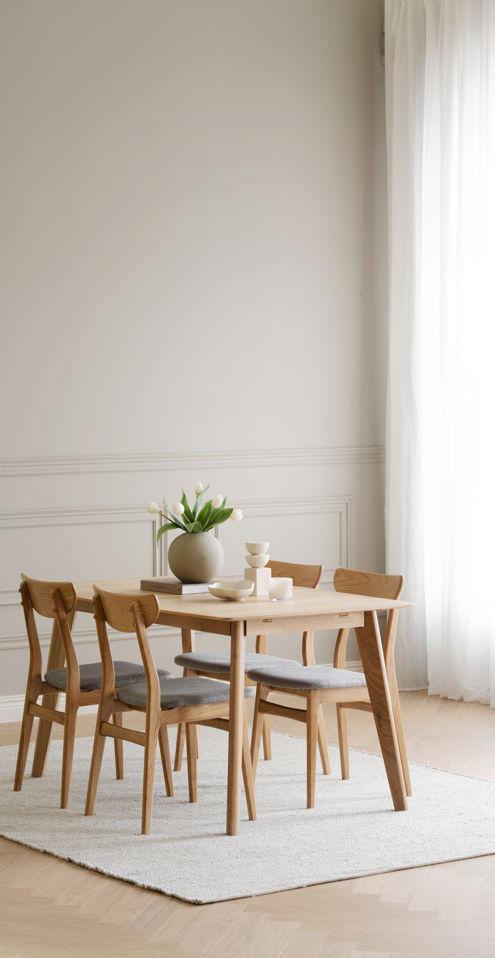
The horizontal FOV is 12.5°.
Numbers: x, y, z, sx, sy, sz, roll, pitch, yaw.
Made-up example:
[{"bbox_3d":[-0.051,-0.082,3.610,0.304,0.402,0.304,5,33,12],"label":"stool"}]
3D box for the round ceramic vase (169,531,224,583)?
[{"bbox_3d":[-0.196,0.298,8.587,0.210,0.188,0.210,0,3,0],"label":"round ceramic vase"}]

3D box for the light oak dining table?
[{"bbox_3d":[-0.126,0.804,8.454,0.888,0.740,1.431,-2,4,-36],"label":"light oak dining table"}]

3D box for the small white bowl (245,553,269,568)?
[{"bbox_3d":[0.036,0.310,8.473,0.092,0.044,0.092,0,3,0],"label":"small white bowl"}]

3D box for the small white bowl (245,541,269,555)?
[{"bbox_3d":[0.036,0.262,8.473,0.092,0.043,0.092,0,3,0],"label":"small white bowl"}]

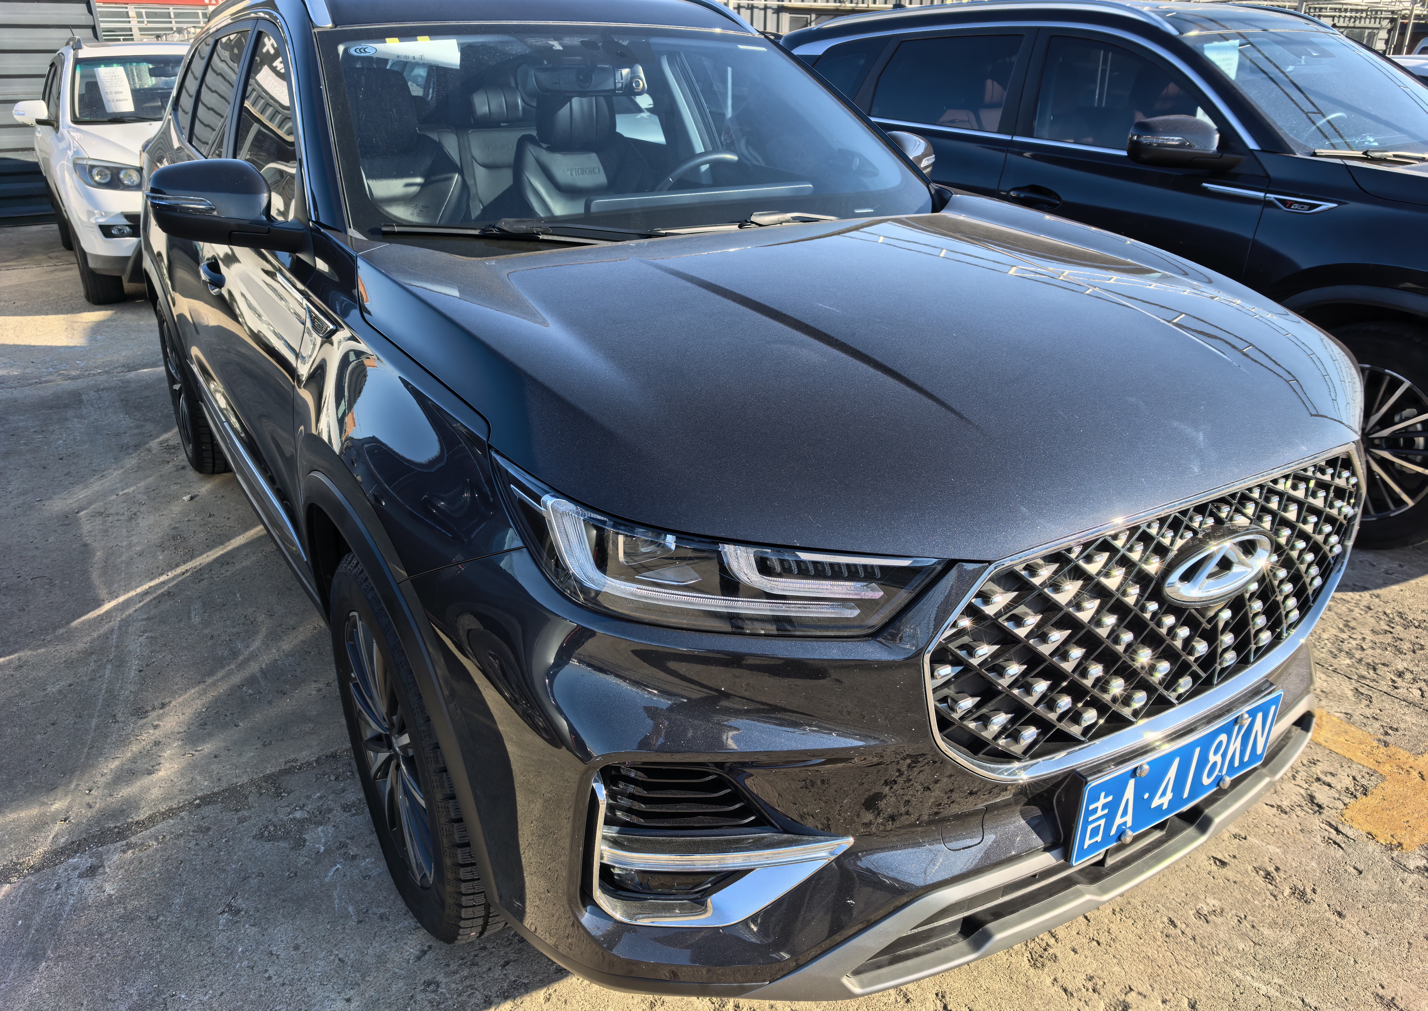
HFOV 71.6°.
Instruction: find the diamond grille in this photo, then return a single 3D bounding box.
[{"bbox_3d":[0.661,0.157,1.387,0.964,0.376,0.142,-14,26,-30],"label":"diamond grille"}]

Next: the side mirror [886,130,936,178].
[{"bbox_3d":[0.585,-0.985,2.880,0.274,0.193,0.223,-14,26,-30],"label":"side mirror"}]

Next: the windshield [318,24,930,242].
[{"bbox_3d":[-0.202,-0.919,2.384,1.482,0.487,0.731,-14,26,-30],"label":"windshield"}]

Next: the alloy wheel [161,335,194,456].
[{"bbox_3d":[-2.033,-0.486,3.966,0.193,0.502,0.502,-14,26,-30],"label":"alloy wheel"}]

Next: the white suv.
[{"bbox_3d":[-4.396,-2.842,8.210,1.870,1.750,4.600,-14,26,-30],"label":"white suv"}]

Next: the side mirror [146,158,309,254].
[{"bbox_3d":[-0.966,-0.594,1.959,0.274,0.193,0.223,-14,26,-30],"label":"side mirror"}]

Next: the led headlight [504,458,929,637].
[{"bbox_3d":[-0.005,0.044,1.198,0.447,0.193,0.416,-14,26,-30],"label":"led headlight"}]

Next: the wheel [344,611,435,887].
[{"bbox_3d":[-0.527,0.411,1.812,0.193,0.502,0.502,-14,26,-30],"label":"wheel"}]

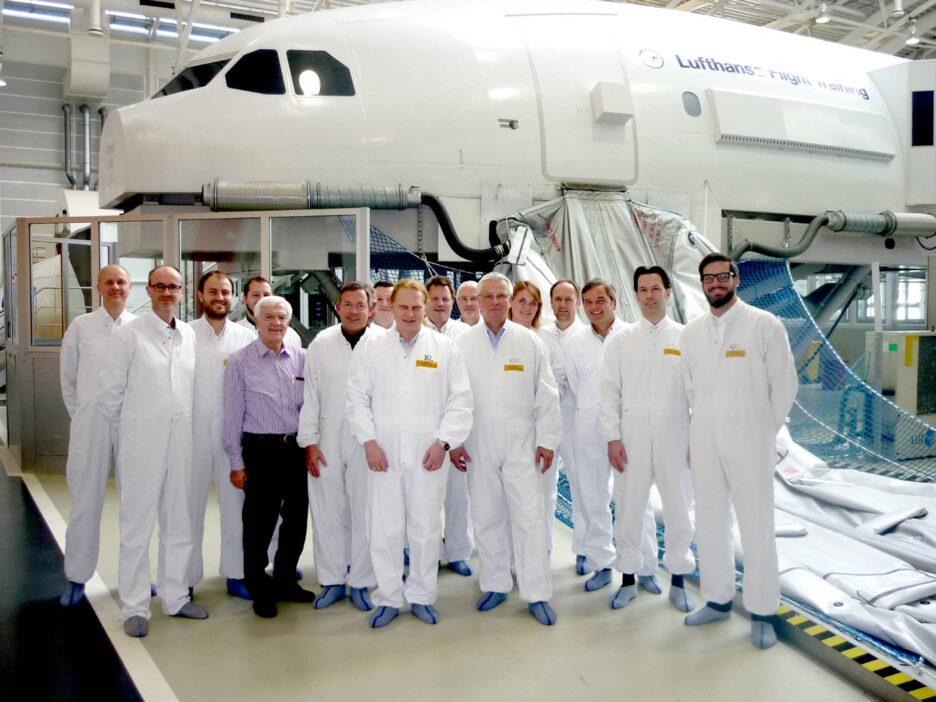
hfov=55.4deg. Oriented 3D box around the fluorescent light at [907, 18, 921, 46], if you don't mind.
[{"bbox_3d":[14.479,-10.351,29.000,0.450,0.750,0.450,0,1,0],"label":"fluorescent light"}]

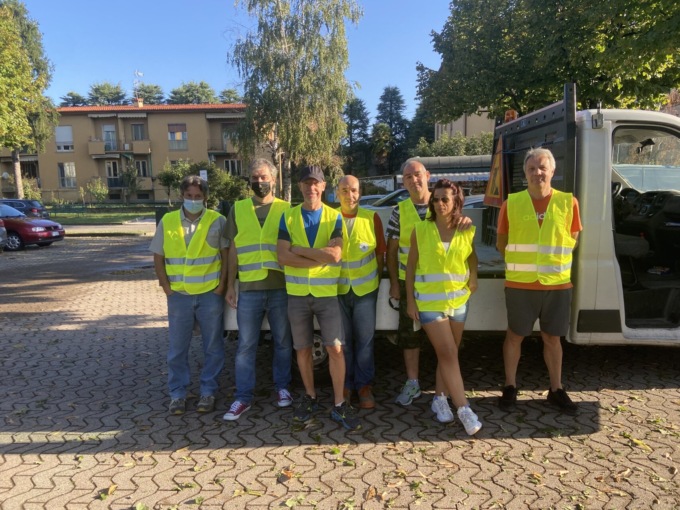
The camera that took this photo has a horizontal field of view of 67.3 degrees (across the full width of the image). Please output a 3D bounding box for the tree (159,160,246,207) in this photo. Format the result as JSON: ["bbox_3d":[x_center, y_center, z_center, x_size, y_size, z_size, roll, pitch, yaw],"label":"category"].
[{"bbox_3d":[-8.756,-4.620,33.000,5.200,2.900,4.200,-1,7,0],"label":"tree"}]

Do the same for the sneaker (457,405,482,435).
[{"bbox_3d":[0.853,1.057,3.372,0.105,0.120,0.270,-2,7,-7],"label":"sneaker"}]

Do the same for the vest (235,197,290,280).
[{"bbox_3d":[-0.540,-0.102,3.579,0.390,0.570,0.260,-2,7,-6],"label":"vest"}]

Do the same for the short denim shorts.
[{"bbox_3d":[0.701,0.347,3.445,0.320,0.240,0.230,-1,7,5],"label":"short denim shorts"}]

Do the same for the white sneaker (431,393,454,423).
[{"bbox_3d":[0.729,1.070,3.630,0.103,0.115,0.270,-1,7,-6],"label":"white sneaker"}]

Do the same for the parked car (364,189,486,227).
[{"bbox_3d":[2.793,-1.372,17.500,4.150,1.520,1.760,-4,8,-23],"label":"parked car"}]

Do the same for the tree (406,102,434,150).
[{"bbox_3d":[8.937,-11.061,56.000,4.200,11.200,4.200,-1,7,0],"label":"tree"}]

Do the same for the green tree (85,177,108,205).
[{"bbox_3d":[-17.641,-4.650,37.000,1.500,2.100,1.500,-1,7,0],"label":"green tree"}]

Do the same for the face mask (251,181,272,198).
[{"bbox_3d":[-0.527,-0.440,3.429,0.150,0.120,0.090,-2,7,-3],"label":"face mask"}]

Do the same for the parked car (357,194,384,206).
[{"bbox_3d":[1.284,-1.544,19.000,4.200,1.470,1.750,-4,8,-21],"label":"parked car"}]

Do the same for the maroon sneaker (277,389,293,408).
[{"bbox_3d":[-0.433,1.047,3.905,0.105,0.110,0.290,-2,7,-12],"label":"maroon sneaker"}]

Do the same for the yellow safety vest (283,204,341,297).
[{"bbox_3d":[-0.192,-0.046,3.630,0.420,0.660,0.280,-1,7,-2],"label":"yellow safety vest"}]

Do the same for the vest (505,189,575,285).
[{"bbox_3d":[1.485,-0.136,3.820,0.490,0.700,0.300,1,7,13],"label":"vest"}]

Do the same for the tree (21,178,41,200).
[{"bbox_3d":[-20.538,-4.294,34.000,1.300,1.700,1.300,-1,7,0],"label":"tree"}]

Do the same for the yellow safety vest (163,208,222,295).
[{"bbox_3d":[-1.054,-0.025,3.648,0.400,0.590,0.260,-2,7,-2],"label":"yellow safety vest"}]

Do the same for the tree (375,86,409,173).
[{"bbox_3d":[5.849,-12.073,58.000,4.300,12.800,4.300,-1,7,0],"label":"tree"}]

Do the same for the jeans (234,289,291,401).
[{"bbox_3d":[-0.549,0.621,3.665,0.400,0.860,0.300,-2,7,-3],"label":"jeans"}]

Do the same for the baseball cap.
[{"bbox_3d":[-0.200,-0.558,3.580,0.185,0.135,0.265,-1,7,-2],"label":"baseball cap"}]

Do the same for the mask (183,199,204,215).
[{"bbox_3d":[-1.007,-0.333,3.511,0.150,0.110,0.090,-3,7,-10],"label":"mask"}]

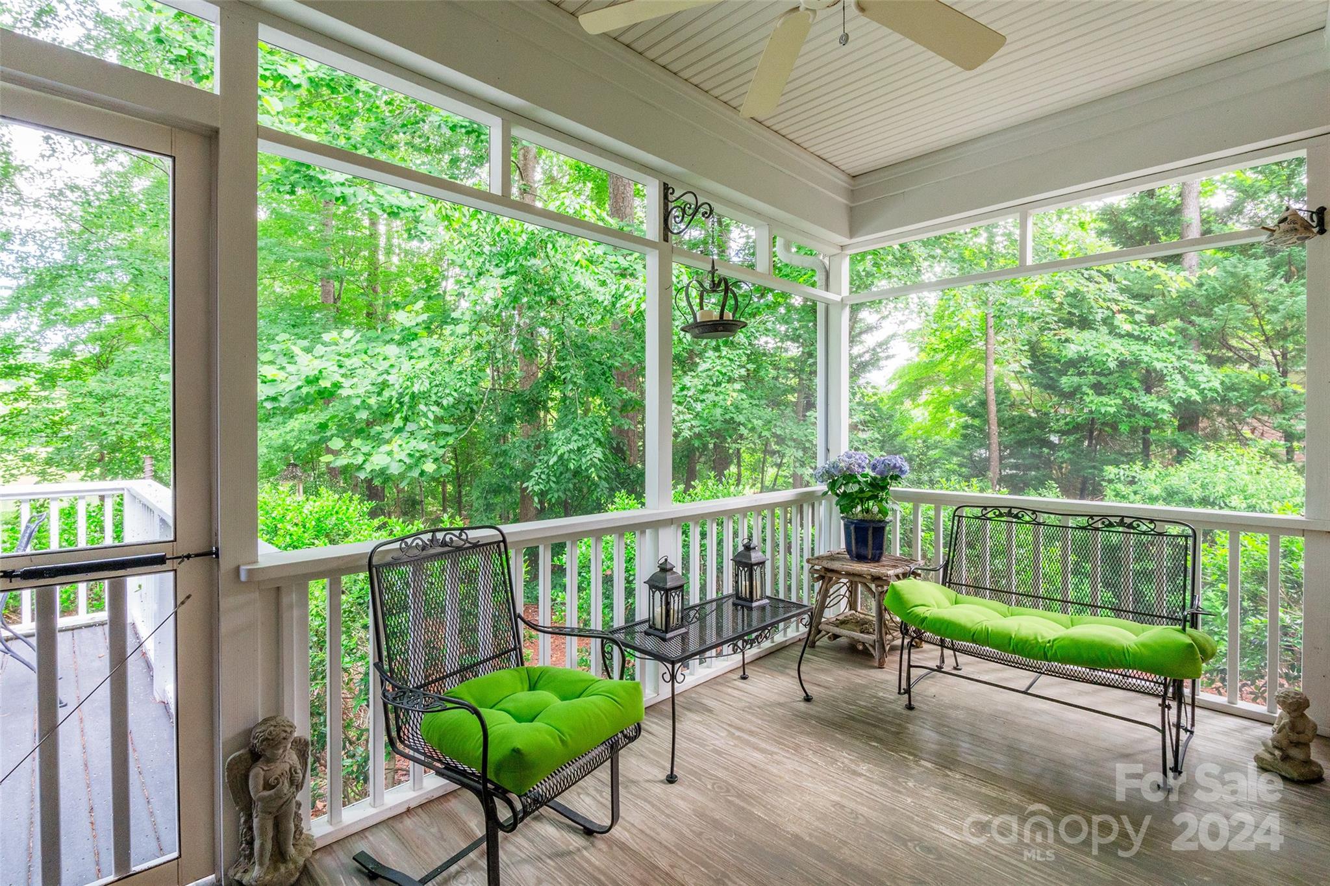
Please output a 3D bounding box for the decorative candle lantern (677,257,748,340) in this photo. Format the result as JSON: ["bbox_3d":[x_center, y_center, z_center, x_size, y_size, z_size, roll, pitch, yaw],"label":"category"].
[{"bbox_3d":[0.218,-0.645,2.630,0.332,0.340,0.332,0,1,0],"label":"decorative candle lantern"}]

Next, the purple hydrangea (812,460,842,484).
[{"bbox_3d":[0.985,0.176,3.580,0.185,0.138,0.175,0,1,0],"label":"purple hydrangea"}]

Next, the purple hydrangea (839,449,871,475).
[{"bbox_3d":[1.139,0.115,3.540,0.190,0.142,0.180,0,1,0],"label":"purple hydrangea"}]

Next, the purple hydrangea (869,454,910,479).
[{"bbox_3d":[1.347,0.140,3.540,0.230,0.143,0.200,0,1,0],"label":"purple hydrangea"}]

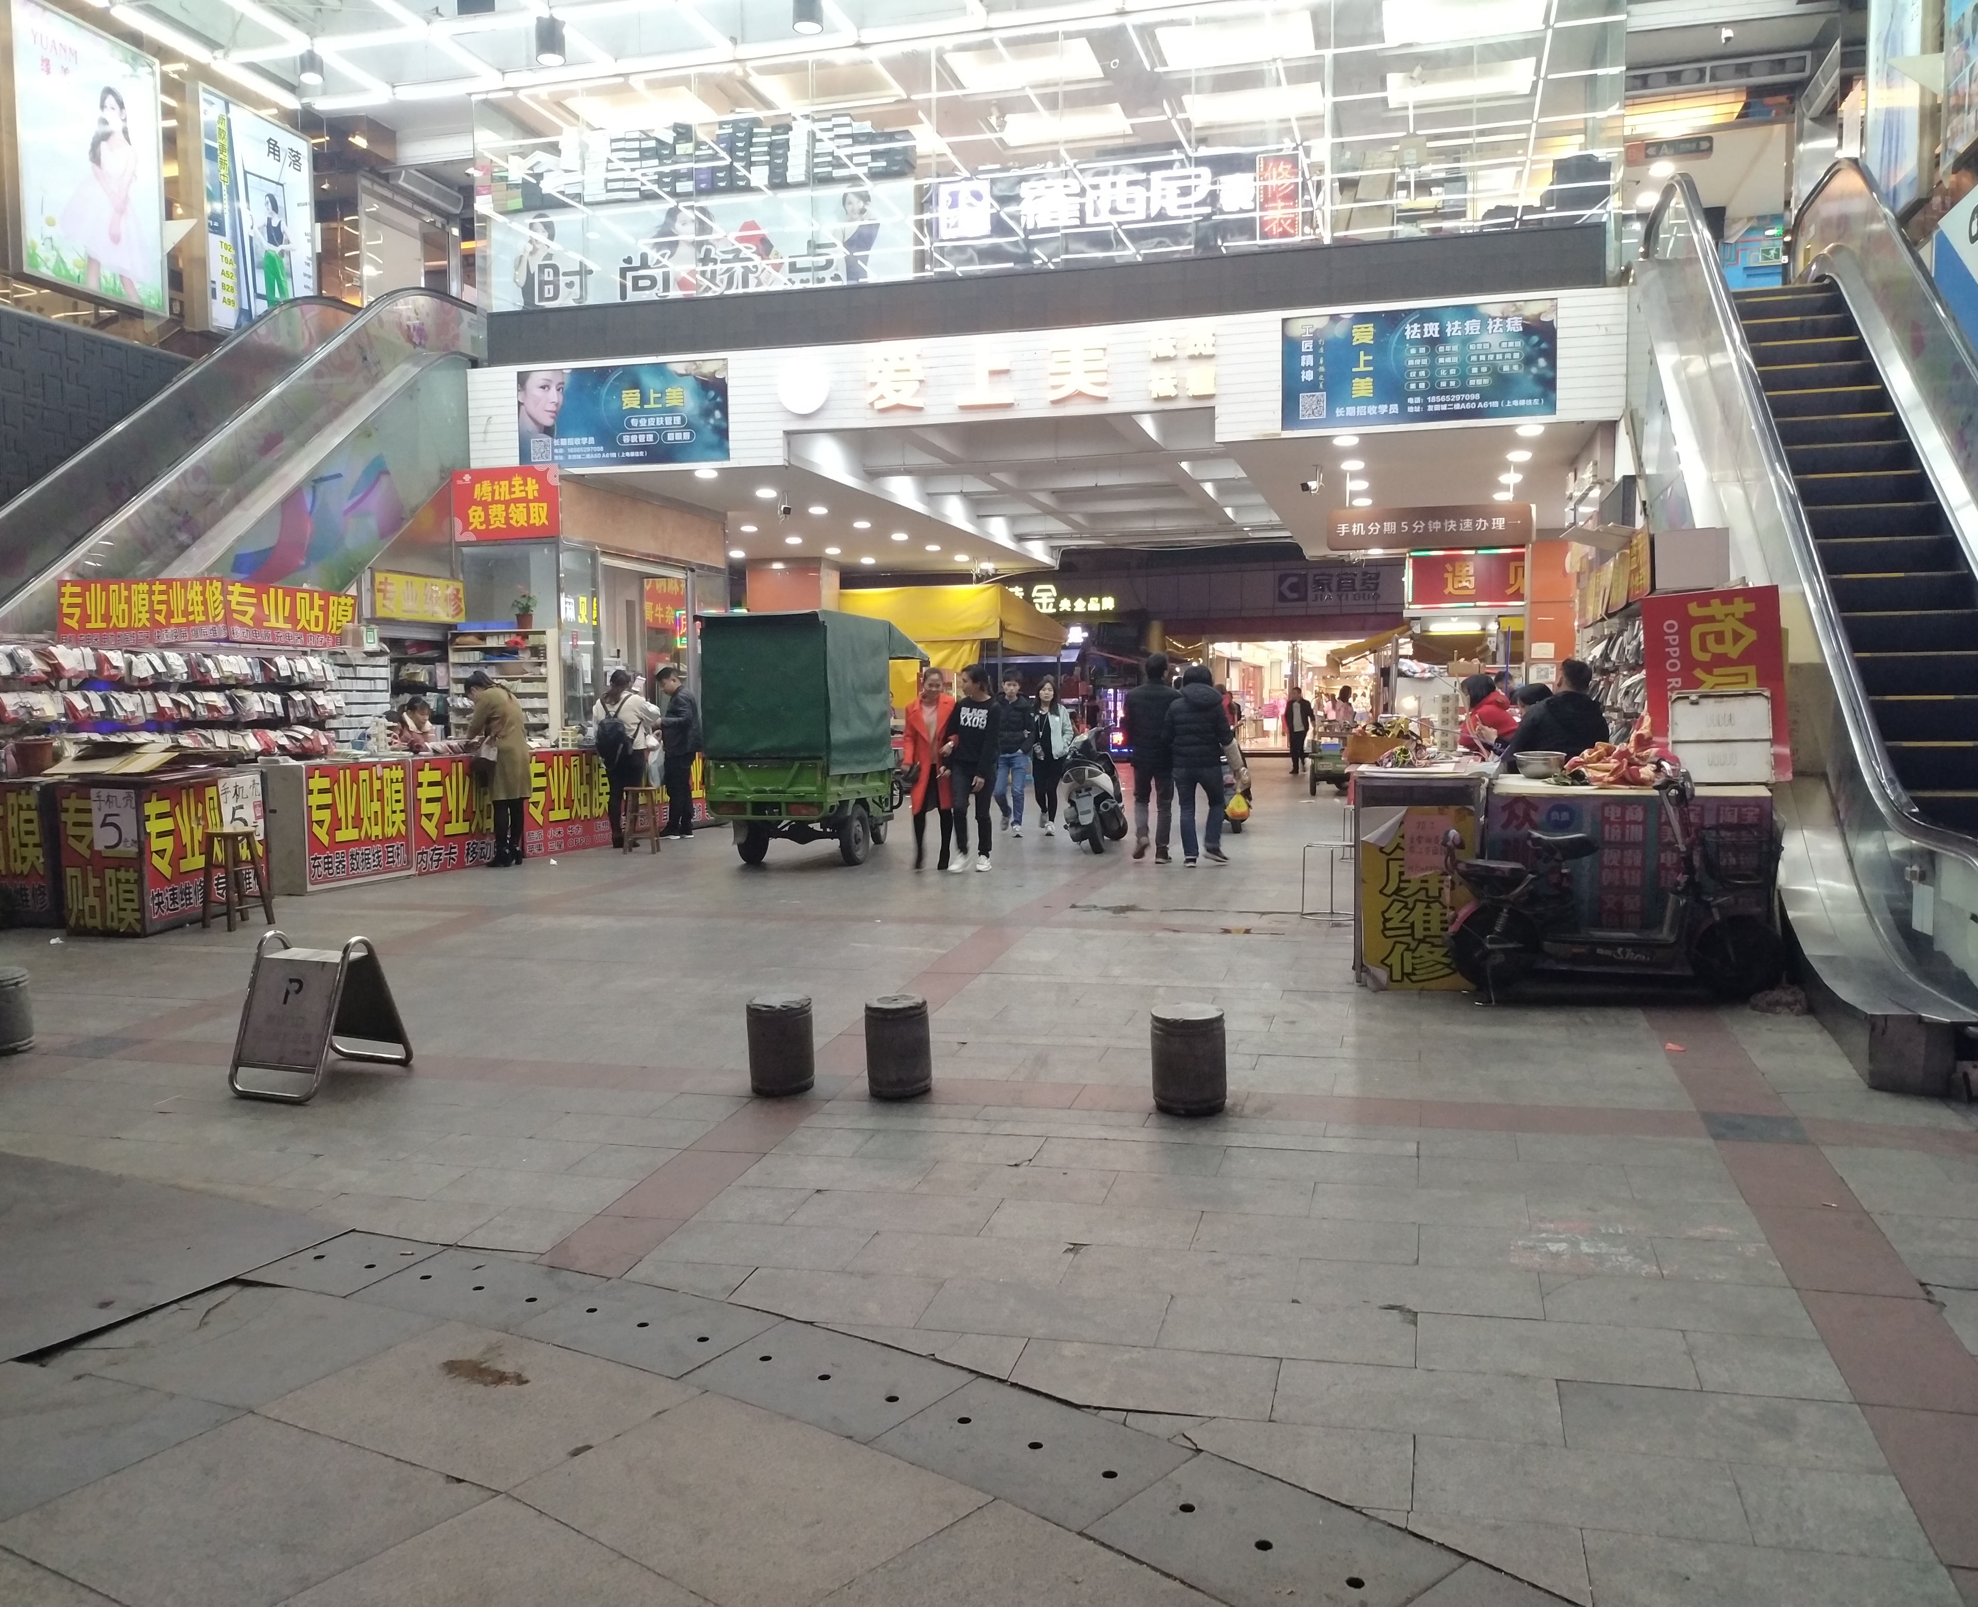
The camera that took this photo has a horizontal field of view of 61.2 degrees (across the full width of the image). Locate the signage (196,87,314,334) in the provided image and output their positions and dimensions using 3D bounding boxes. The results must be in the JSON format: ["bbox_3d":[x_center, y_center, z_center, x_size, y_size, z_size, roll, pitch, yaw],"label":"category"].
[{"bbox_3d":[-6.574,-5.175,15.125,0.150,2.070,1.440,0,3,15],"label":"signage"}]

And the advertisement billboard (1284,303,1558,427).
[{"bbox_3d":[3.810,-3.881,14.860,2.370,1.000,0.060,0,3,14],"label":"advertisement billboard"}]

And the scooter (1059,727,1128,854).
[{"bbox_3d":[0.932,-0.142,15.151,0.680,1.100,1.720,0,3,9],"label":"scooter"}]

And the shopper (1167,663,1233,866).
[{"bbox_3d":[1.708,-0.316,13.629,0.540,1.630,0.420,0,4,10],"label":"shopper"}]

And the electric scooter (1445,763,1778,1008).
[{"bbox_3d":[2.792,0.355,7.560,1.460,1.040,0.580,0,3,11],"label":"electric scooter"}]

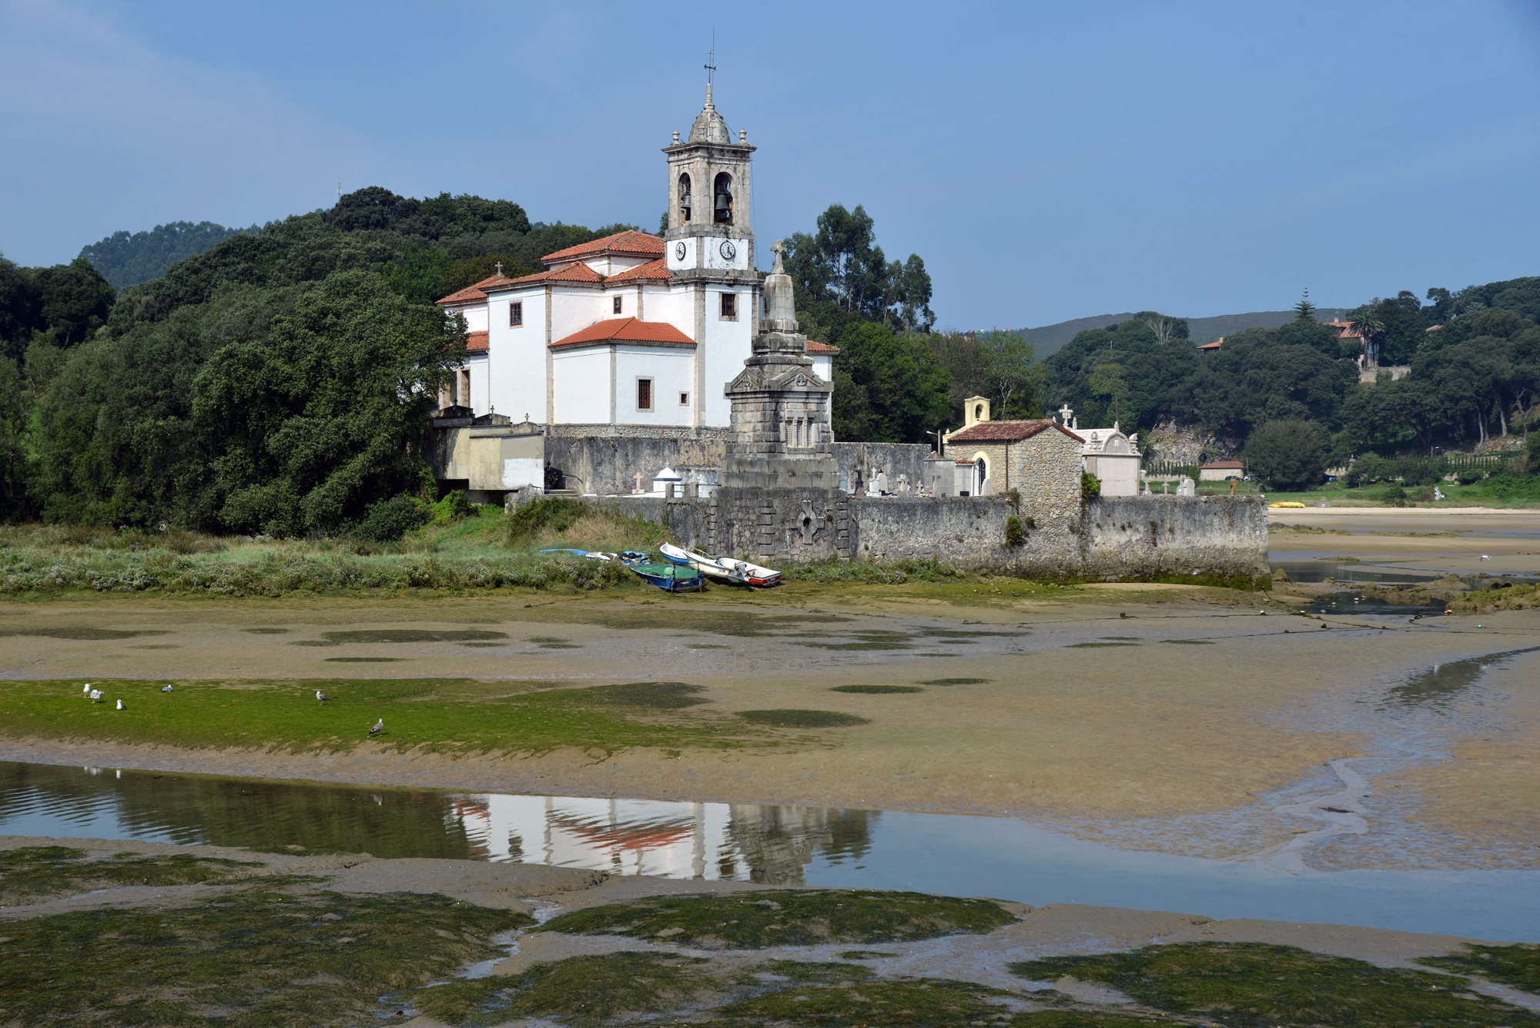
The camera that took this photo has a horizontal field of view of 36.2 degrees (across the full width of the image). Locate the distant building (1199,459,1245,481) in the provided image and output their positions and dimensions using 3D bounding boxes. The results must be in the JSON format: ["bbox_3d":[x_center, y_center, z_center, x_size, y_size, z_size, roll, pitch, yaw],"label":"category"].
[{"bbox_3d":[87.348,-8.376,455.000,8.600,4.300,6.000,0,0,18],"label":"distant building"}]

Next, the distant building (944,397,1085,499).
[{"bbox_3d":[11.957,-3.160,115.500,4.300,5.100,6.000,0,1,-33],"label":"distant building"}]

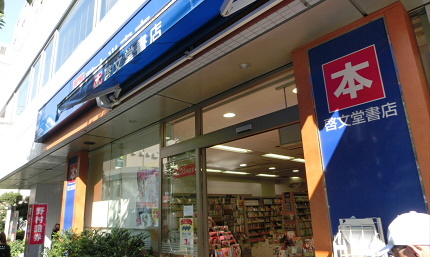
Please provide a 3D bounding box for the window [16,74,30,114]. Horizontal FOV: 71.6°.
[{"bbox_3d":[-6.760,-1.129,10.515,0.120,1.261,1.580,12,-21,-41],"label":"window"}]

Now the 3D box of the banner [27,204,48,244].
[{"bbox_3d":[-7.650,4.170,12.995,0.534,1.658,0.080,12,-21,-41],"label":"banner"}]

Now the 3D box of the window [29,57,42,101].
[{"bbox_3d":[-5.567,-1.497,9.272,0.120,1.305,0.812,12,-21,-41],"label":"window"}]

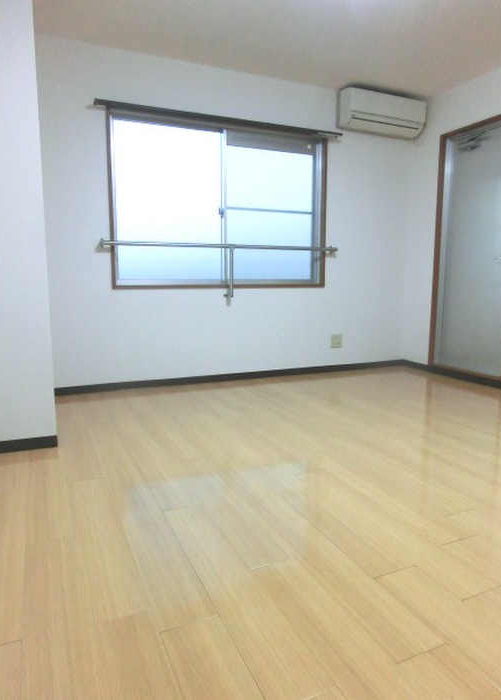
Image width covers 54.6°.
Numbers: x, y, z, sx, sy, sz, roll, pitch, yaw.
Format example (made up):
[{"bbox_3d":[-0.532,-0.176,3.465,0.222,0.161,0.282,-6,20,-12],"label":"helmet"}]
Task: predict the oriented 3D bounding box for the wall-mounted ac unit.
[{"bbox_3d":[1.118,-1.980,4.058,0.763,0.288,0.196,-3,9,-23],"label":"wall-mounted ac unit"}]

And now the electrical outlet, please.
[{"bbox_3d":[0.763,-0.081,4.279,0.119,0.123,0.012,-3,9,-23],"label":"electrical outlet"}]

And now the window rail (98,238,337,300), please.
[{"bbox_3d":[-0.152,-0.611,3.747,1.897,0.427,0.112,-3,9,-23],"label":"window rail"}]

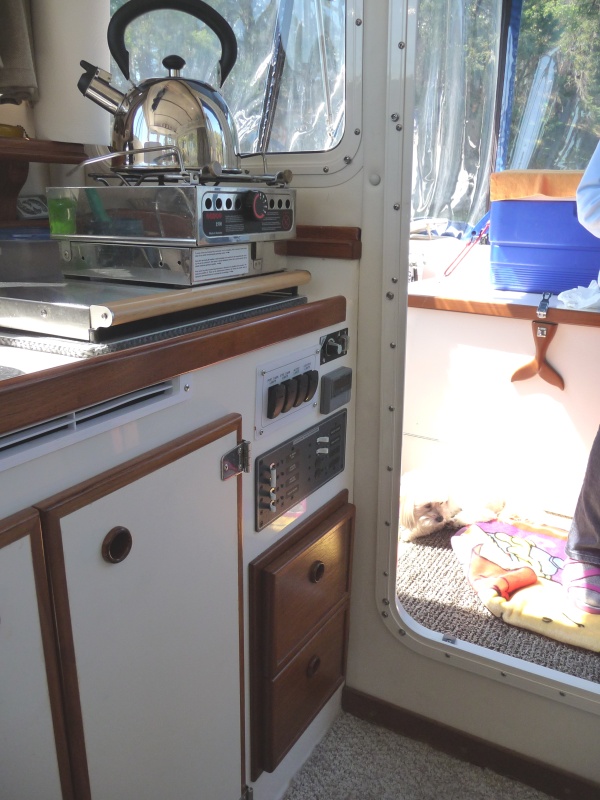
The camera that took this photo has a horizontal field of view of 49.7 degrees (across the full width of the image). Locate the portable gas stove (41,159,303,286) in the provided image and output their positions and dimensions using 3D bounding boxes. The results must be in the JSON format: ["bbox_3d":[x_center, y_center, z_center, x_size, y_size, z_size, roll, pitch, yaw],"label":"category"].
[{"bbox_3d":[-0.183,-0.271,0.977,0.286,0.151,0.254,10,19,28],"label":"portable gas stove"}]

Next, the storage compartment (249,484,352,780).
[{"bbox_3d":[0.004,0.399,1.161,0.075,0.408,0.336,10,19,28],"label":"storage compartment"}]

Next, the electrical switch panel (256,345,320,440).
[{"bbox_3d":[-0.006,-0.014,0.981,0.021,0.107,0.192,10,19,28],"label":"electrical switch panel"}]

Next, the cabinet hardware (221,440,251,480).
[{"bbox_3d":[-0.085,0.084,0.858,0.017,0.042,0.060,10,19,28],"label":"cabinet hardware"}]

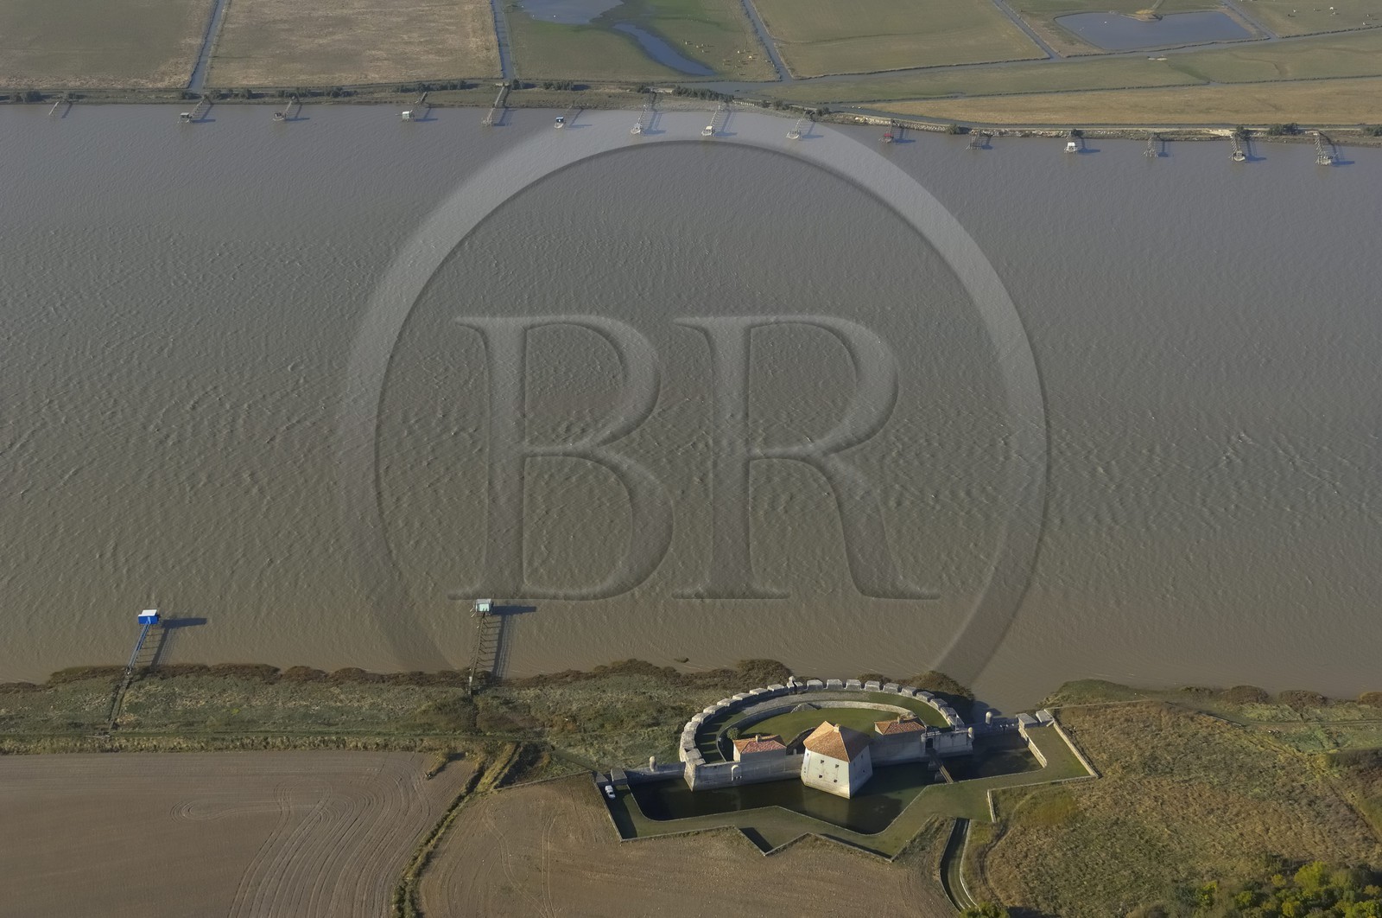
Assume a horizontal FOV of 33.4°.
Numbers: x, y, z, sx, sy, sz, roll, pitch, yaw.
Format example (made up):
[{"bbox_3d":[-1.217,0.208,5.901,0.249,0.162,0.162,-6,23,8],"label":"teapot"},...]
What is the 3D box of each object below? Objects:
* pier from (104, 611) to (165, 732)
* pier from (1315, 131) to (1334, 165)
[{"bbox_3d":[-138.190,51.860,564.500,5.200,4.900,57.640,-1,22,-2],"label":"pier"},{"bbox_3d":[285.260,-140.700,1040.570,5.500,5.300,43.620,3,22,9],"label":"pier"}]

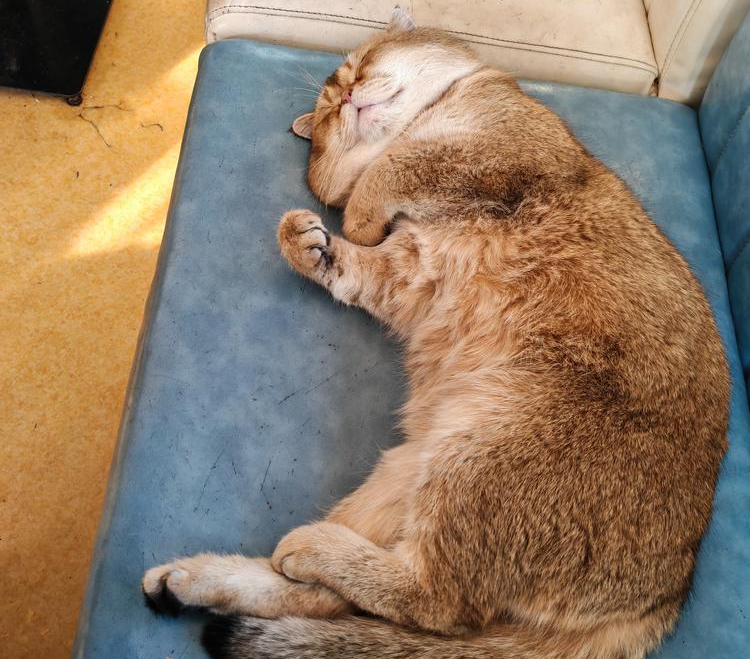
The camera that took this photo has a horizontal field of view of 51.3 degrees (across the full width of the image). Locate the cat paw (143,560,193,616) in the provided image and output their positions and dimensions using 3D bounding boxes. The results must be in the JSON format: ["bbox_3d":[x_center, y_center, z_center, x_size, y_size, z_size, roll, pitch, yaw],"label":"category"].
[{"bbox_3d":[-0.137,0.171,0.517,0.035,0.033,0.034,5,64,-6],"label":"cat paw"}]

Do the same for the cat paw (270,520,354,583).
[{"bbox_3d":[-0.041,0.144,0.507,0.050,0.036,0.037,18,63,1],"label":"cat paw"}]

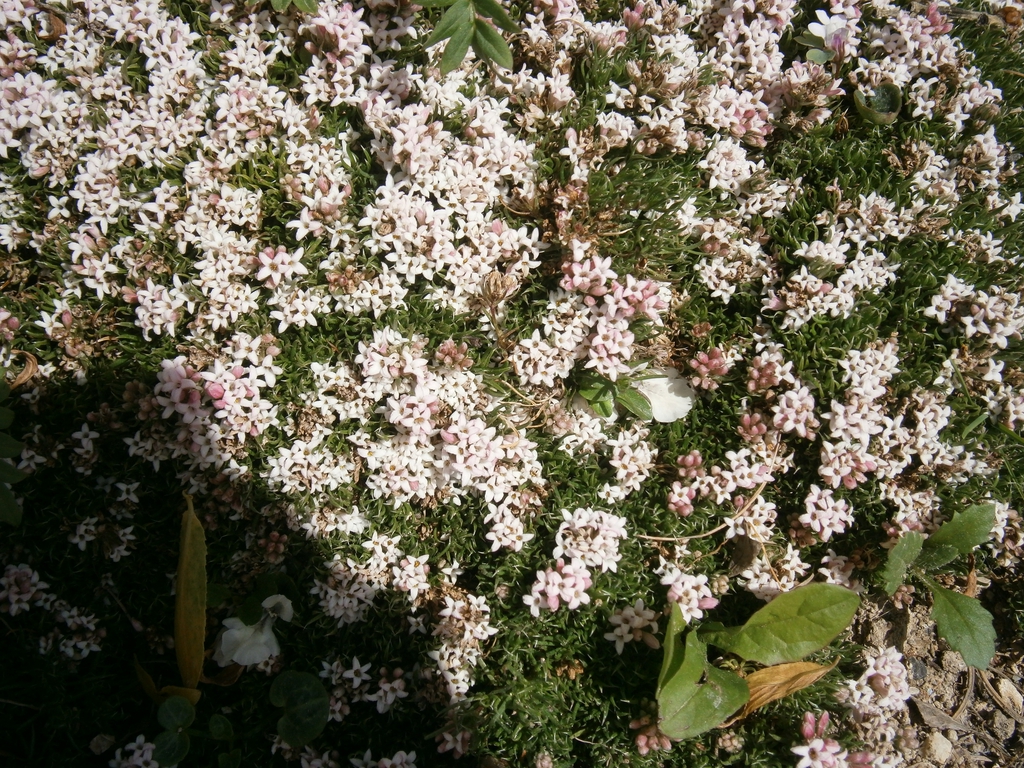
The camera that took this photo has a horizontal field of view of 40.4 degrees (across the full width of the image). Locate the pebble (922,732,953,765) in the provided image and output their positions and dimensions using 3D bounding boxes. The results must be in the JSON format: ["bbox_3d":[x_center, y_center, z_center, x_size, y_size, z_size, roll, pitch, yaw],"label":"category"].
[{"bbox_3d":[0.105,0.090,0.344,0.007,0.006,0.007,7,65,3],"label":"pebble"}]

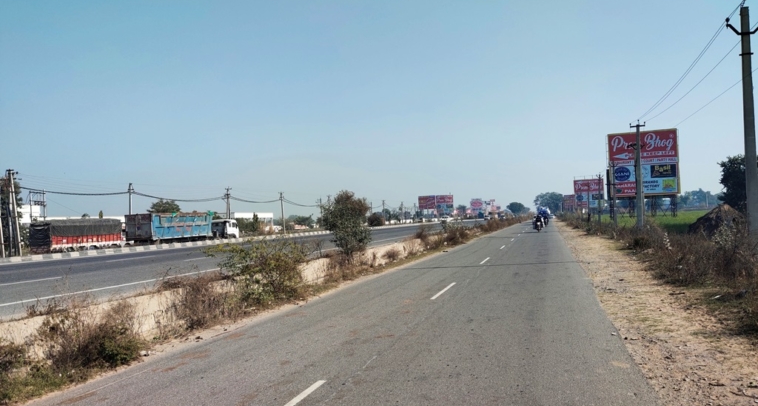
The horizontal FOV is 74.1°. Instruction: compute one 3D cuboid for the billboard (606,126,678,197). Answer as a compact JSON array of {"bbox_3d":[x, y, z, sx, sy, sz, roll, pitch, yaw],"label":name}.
[{"bbox_3d":[36.382,-5.482,69.000,8.150,8.700,0.500,-2,-2,19],"label":"billboard"}]

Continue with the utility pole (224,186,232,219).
[{"bbox_3d":[-21.774,1.540,72.890,1.200,7.450,0.400,-2,-2,19],"label":"utility pole"}]

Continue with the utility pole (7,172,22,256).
[{"bbox_3d":[-25.899,0.936,35.760,0.900,6.600,0.550,-3,-2,19],"label":"utility pole"}]

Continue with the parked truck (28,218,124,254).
[{"bbox_3d":[-25.774,3.237,44.284,2.450,3.150,8.600,-3,-2,19],"label":"parked truck"}]

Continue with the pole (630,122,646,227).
[{"bbox_3d":[18.459,-1.562,35.375,1.080,8.410,0.320,-2,-2,19],"label":"pole"}]

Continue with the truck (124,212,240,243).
[{"bbox_3d":[-15.620,2.489,41.062,2.500,3.200,10.400,-3,-2,19],"label":"truck"}]

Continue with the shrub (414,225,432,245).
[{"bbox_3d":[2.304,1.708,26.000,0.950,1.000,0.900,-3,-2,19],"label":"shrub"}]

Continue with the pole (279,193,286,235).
[{"bbox_3d":[-13.676,1.668,71.755,0.900,6.490,0.450,-3,-2,19],"label":"pole"}]

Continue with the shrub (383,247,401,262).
[{"bbox_3d":[0.518,2.133,20.800,0.750,0.580,0.700,-2,-2,0],"label":"shrub"}]

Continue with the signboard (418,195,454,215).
[{"bbox_3d":[28.753,0.853,252.000,17.400,9.000,0.600,-2,-2,19],"label":"signboard"}]

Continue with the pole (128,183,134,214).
[{"bbox_3d":[-22.494,1.319,45.760,0.500,6.210,0.350,-3,-2,19],"label":"pole"}]

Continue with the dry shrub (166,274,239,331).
[{"bbox_3d":[-3.376,1.889,9.580,0.850,1.020,1.500,-2,-2,19],"label":"dry shrub"}]

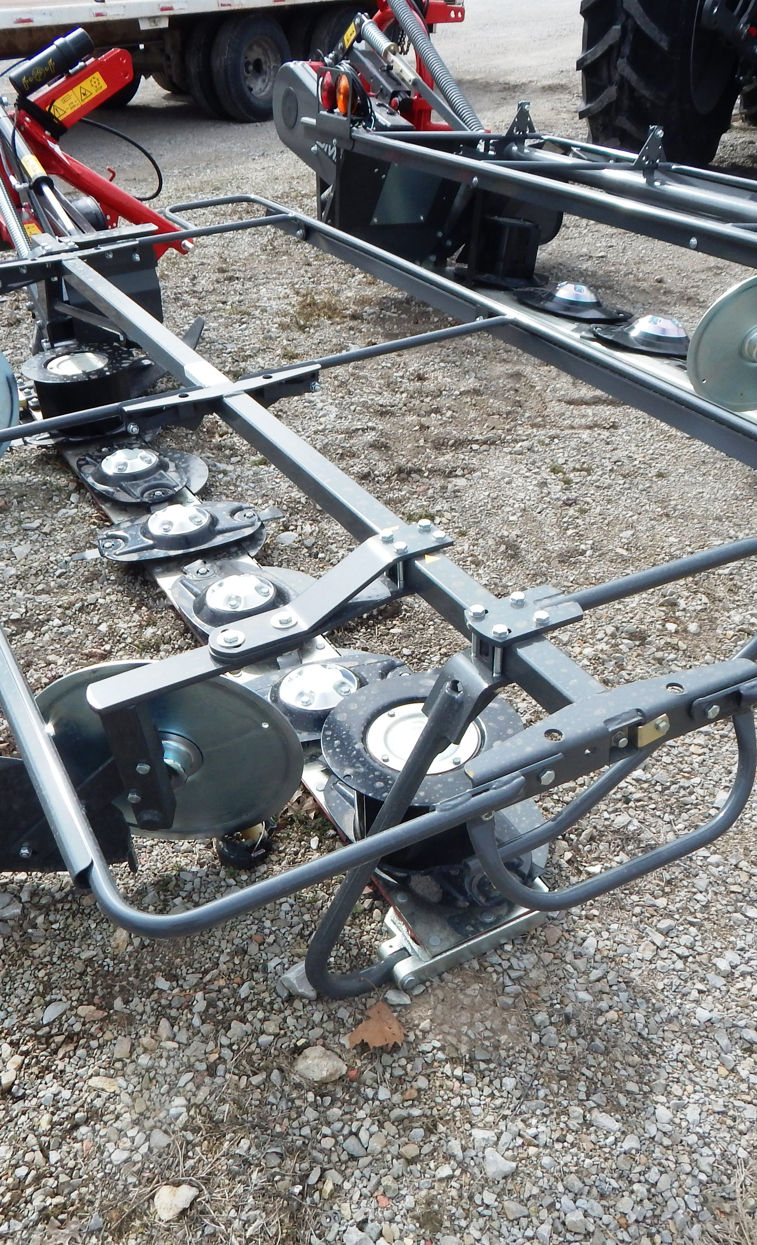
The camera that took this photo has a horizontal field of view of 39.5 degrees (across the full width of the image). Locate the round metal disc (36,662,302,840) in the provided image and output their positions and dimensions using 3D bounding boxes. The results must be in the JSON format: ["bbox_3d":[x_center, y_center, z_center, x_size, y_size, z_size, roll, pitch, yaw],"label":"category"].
[{"bbox_3d":[-0.319,0.209,1.574,0.410,0.410,0.060,1,43,6],"label":"round metal disc"}]

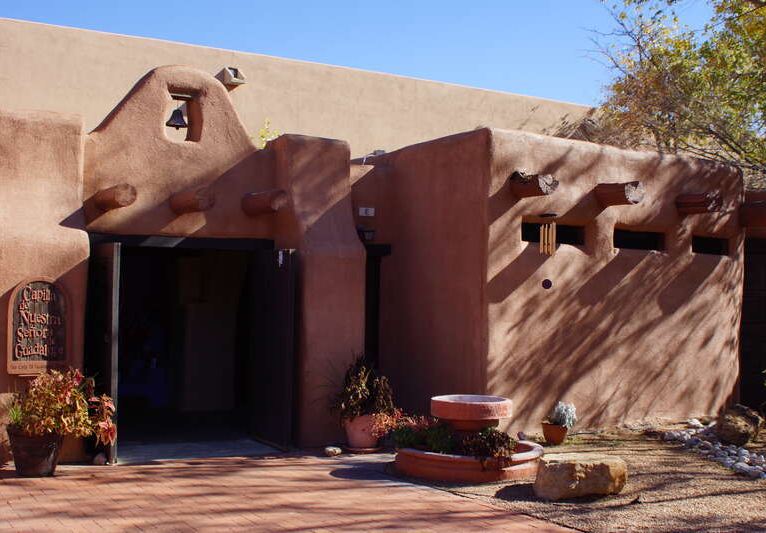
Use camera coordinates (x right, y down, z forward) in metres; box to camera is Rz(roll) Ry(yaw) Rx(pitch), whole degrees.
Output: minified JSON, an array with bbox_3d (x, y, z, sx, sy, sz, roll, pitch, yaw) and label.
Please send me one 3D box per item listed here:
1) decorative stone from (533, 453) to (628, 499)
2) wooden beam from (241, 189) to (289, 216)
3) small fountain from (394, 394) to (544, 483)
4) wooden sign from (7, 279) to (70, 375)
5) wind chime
[{"bbox_3d":[1.594,1.682,7.539,0.690,0.310,0.390,1,-1,-8],"label":"decorative stone"},{"bbox_3d":[-1.223,-0.663,9.696,0.220,0.220,0.720,2,-1,-29],"label":"wooden beam"},{"bbox_3d":[0.789,1.520,8.483,1.330,0.650,1.330,1,-1,5],"label":"small fountain"},{"bbox_3d":[-3.057,0.534,8.303,0.515,0.850,0.070,2,-1,-26],"label":"wooden sign"},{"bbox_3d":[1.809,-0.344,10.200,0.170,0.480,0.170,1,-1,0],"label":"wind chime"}]

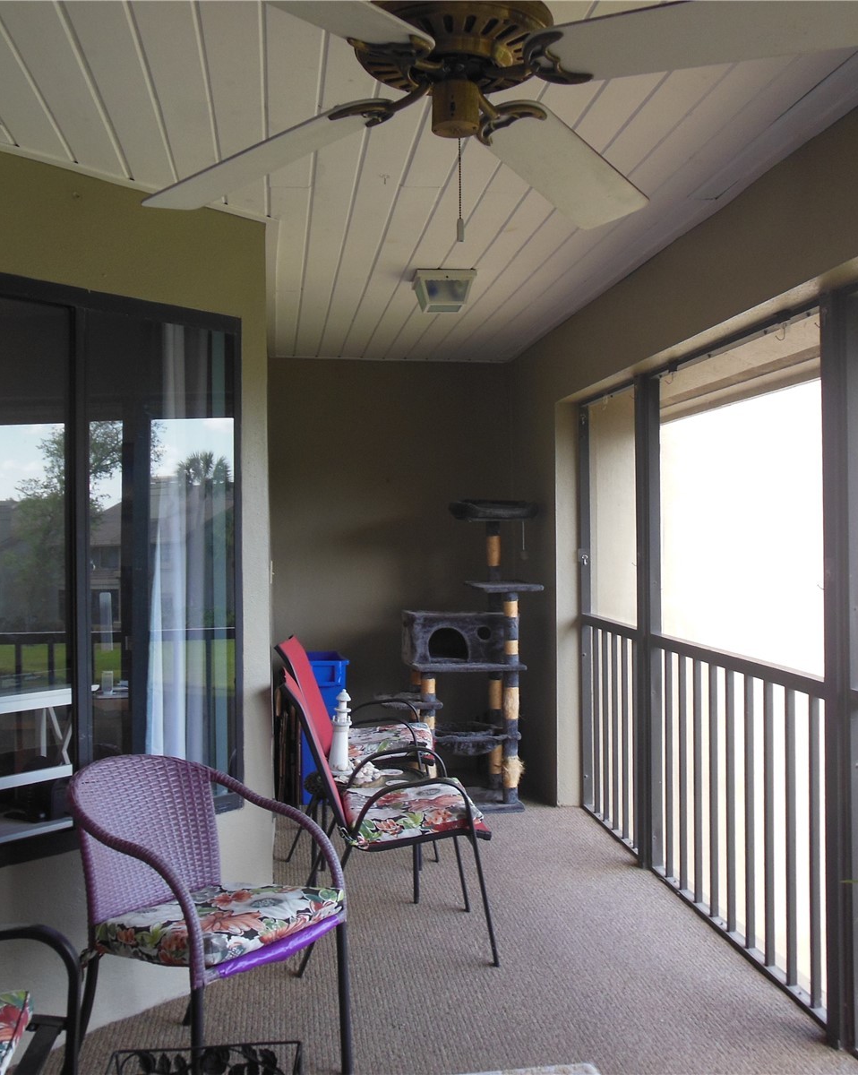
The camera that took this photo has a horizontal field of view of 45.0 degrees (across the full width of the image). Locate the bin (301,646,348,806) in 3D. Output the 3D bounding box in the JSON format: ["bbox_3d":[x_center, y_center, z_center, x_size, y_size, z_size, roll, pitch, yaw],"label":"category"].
[{"bbox_3d":[-0.578,1.001,5.539,0.275,0.745,0.460,0,0,-8],"label":"bin"}]

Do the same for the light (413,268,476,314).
[{"bbox_3d":[0.058,-0.978,4.141,0.228,0.130,0.228,0,0,-8],"label":"light"}]

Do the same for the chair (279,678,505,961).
[{"bbox_3d":[-0.156,0.919,3.534,0.700,0.925,0.530,0,0,-8],"label":"chair"}]

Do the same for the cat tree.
[{"bbox_3d":[0.184,0.589,5.447,0.710,1.560,0.620,0,0,-8],"label":"cat tree"}]

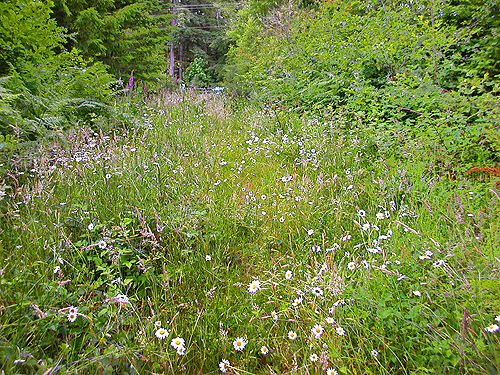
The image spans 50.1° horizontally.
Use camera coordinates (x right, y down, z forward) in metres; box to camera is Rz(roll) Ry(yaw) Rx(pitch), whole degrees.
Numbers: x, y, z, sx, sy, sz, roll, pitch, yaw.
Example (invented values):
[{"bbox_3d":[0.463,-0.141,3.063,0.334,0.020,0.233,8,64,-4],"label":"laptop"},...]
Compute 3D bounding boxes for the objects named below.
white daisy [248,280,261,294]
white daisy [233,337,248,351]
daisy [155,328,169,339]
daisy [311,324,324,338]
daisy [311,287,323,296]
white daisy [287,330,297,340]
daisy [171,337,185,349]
[{"bbox_3d":[0.019,0.411,2.200,0.053,0.016,0.053,-5,52,7],"label":"white daisy"},{"bbox_3d":[-0.035,0.555,1.900,0.048,0.015,0.048,0,56,-1],"label":"white daisy"},{"bbox_3d":[-0.315,0.521,1.900,0.050,0.015,0.050,0,35,-9],"label":"daisy"},{"bbox_3d":[0.252,0.533,1.980,0.047,0.014,0.047,0,53,7],"label":"daisy"},{"bbox_3d":[0.286,0.445,2.280,0.051,0.015,0.051,7,37,-6],"label":"daisy"},{"bbox_3d":[0.161,0.568,2.050,0.036,0.012,0.036,0,50,4],"label":"white daisy"},{"bbox_3d":[-0.253,0.546,1.880,0.050,0.015,0.050,0,36,-8],"label":"daisy"}]

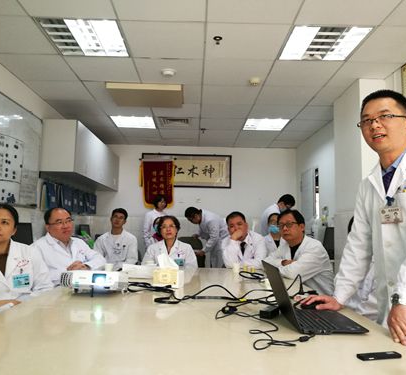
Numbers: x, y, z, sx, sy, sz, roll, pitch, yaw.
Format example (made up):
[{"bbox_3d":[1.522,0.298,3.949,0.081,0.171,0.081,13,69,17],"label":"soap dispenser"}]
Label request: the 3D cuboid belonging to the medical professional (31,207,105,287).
[{"bbox_3d":[-0.915,0.775,2.595,0.580,1.270,0.720,6,-8,-41],"label":"medical professional"}]

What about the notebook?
[{"bbox_3d":[0.447,0.451,1.668,0.343,0.238,0.368,2,-6,-6],"label":"notebook"}]

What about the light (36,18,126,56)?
[{"bbox_3d":[-0.876,-1.150,2.982,0.600,0.070,0.591,1,-6,-1],"label":"light"}]

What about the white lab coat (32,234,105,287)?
[{"bbox_3d":[-0.969,0.633,2.788,0.520,0.620,0.420,6,-8,-38],"label":"white lab coat"}]

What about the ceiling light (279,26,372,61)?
[{"bbox_3d":[0.924,-1.107,3.003,0.600,0.080,0.600,1,-6,-1],"label":"ceiling light"}]

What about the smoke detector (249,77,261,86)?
[{"bbox_3d":[0.490,-1.000,3.704,0.115,0.050,0.115,1,-6,-1],"label":"smoke detector"}]

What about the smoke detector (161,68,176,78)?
[{"bbox_3d":[-0.308,-1.041,3.530,0.130,0.045,0.130,1,-6,-1],"label":"smoke detector"}]

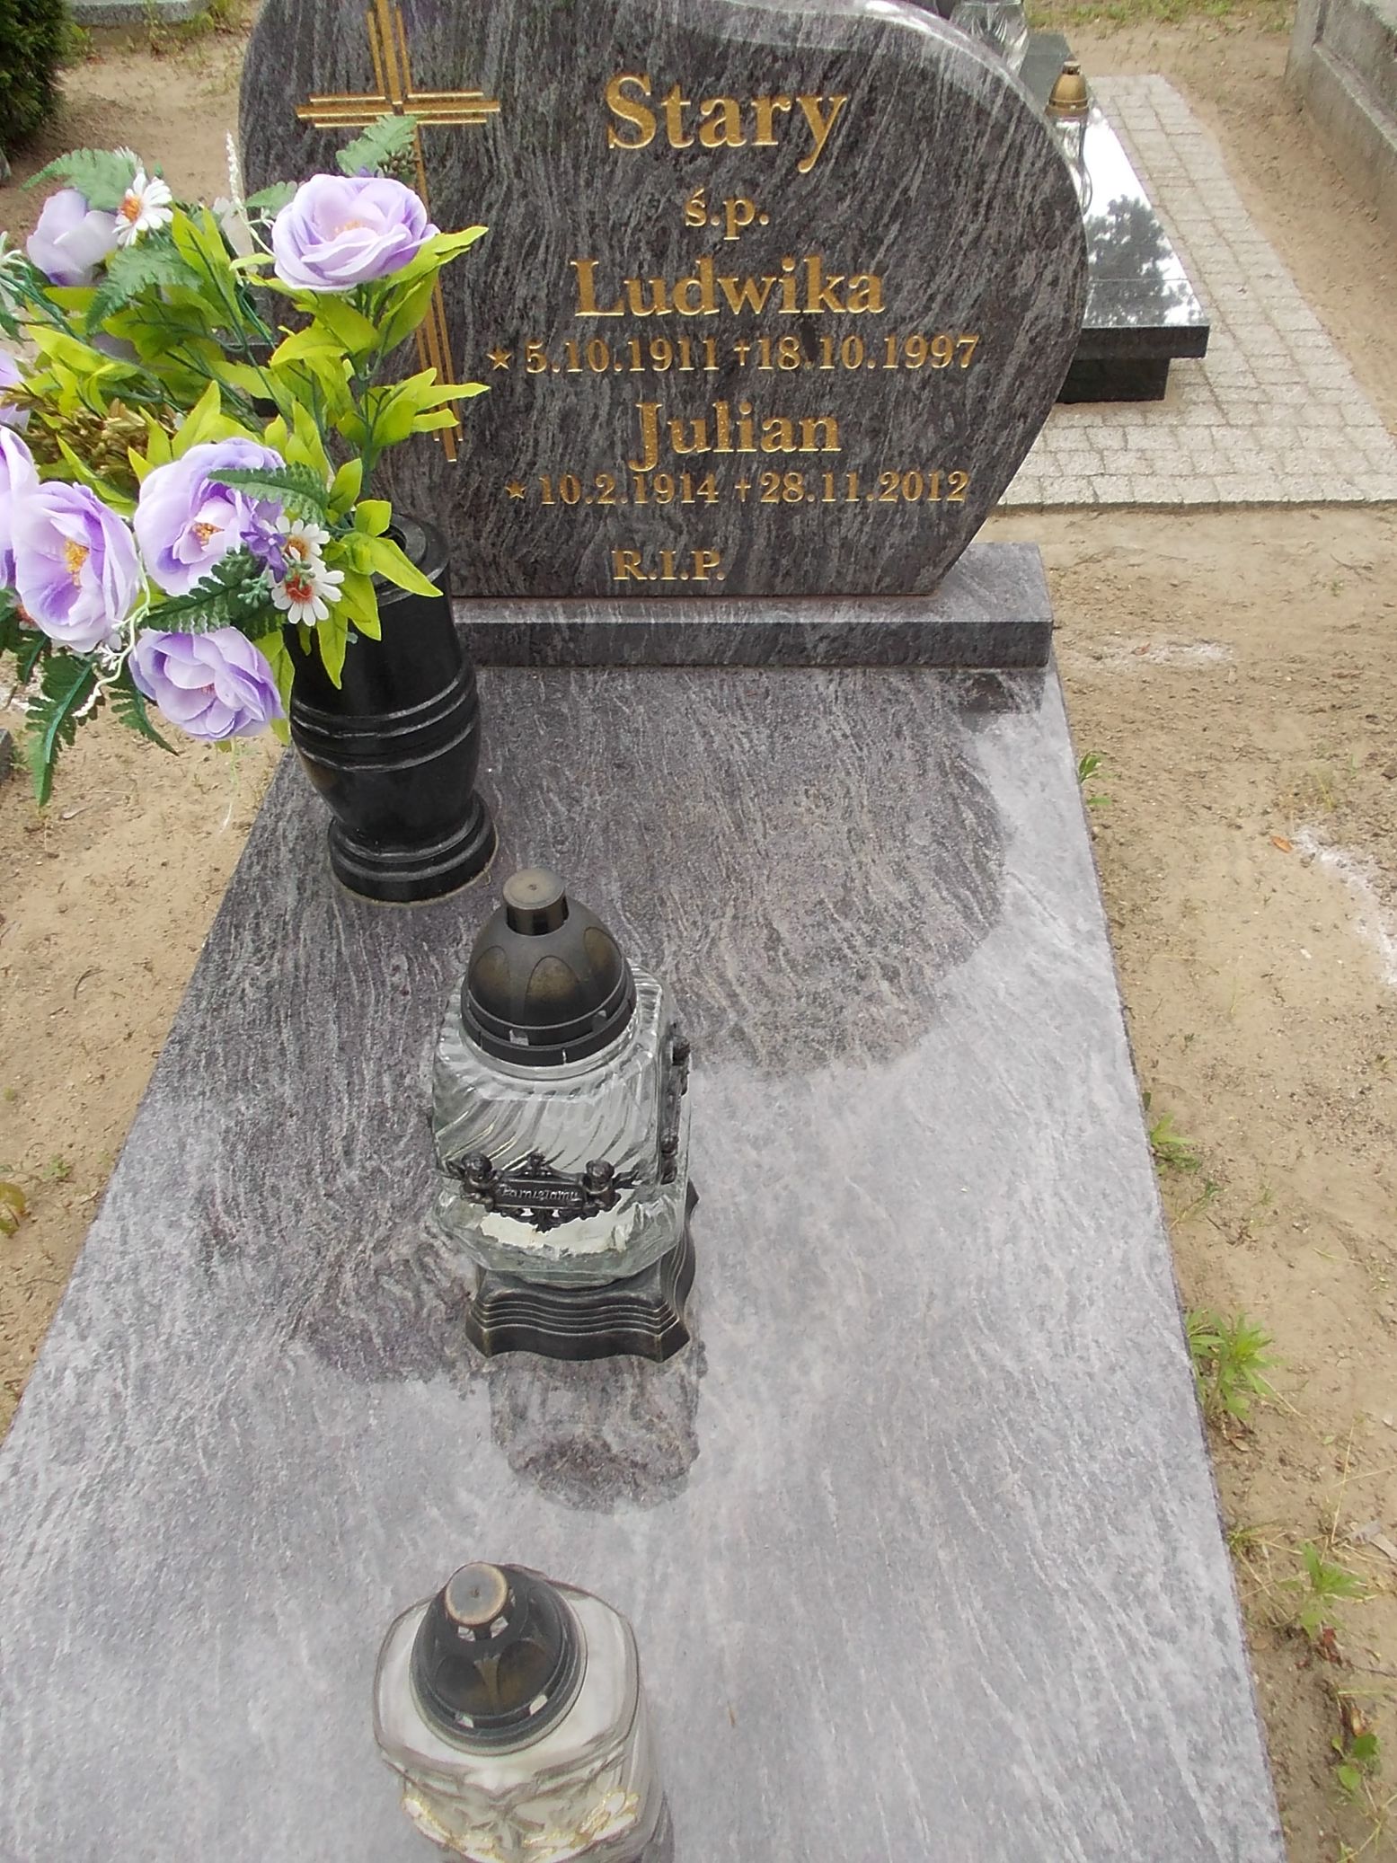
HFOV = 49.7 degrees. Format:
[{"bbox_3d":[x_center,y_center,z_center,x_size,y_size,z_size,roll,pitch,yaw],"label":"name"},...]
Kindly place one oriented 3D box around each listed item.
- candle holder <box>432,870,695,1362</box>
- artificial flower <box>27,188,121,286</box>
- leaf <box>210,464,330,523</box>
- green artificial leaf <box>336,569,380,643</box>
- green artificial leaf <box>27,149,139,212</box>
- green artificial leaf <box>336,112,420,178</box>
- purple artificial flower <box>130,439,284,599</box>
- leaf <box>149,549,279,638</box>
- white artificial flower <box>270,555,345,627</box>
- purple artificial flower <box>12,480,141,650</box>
[{"bbox_3d":[-0.087,0.110,0.980,0.166,0.385,0.166,0,44,2],"label":"candle holder"},{"bbox_3d":[-0.482,-0.541,1.170,0.080,0.070,0.080,-23,25,-8],"label":"artificial flower"},{"bbox_3d":[-0.316,-0.323,1.110,0.090,0.025,0.036,18,76,-20],"label":"leaf"},{"bbox_3d":[-0.259,-0.249,1.150,0.025,0.056,0.018,-30,24,-5],"label":"green artificial leaf"},{"bbox_3d":[-0.473,-0.577,1.159,0.084,0.048,0.030,1,21,2],"label":"green artificial leaf"},{"bbox_3d":[-0.241,-0.589,1.131,0.059,0.048,0.027,1,21,2],"label":"green artificial leaf"},{"bbox_3d":[-0.361,-0.304,1.110,0.108,0.113,0.065,-6,11,-10],"label":"purple artificial flower"},{"bbox_3d":[-0.348,-0.244,1.080,0.098,0.052,0.028,-26,15,-11],"label":"leaf"},{"bbox_3d":[-0.290,-0.253,1.120,0.055,0.053,0.022,-16,22,-12],"label":"white artificial flower"},{"bbox_3d":[-0.462,-0.272,1.121,0.116,0.116,0.081,8,14,33],"label":"purple artificial flower"}]

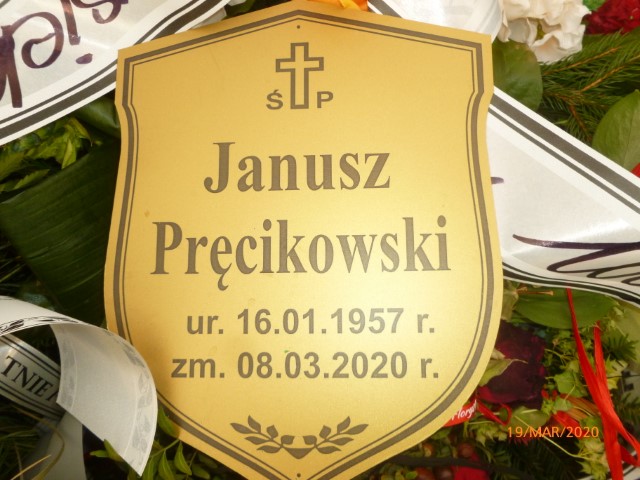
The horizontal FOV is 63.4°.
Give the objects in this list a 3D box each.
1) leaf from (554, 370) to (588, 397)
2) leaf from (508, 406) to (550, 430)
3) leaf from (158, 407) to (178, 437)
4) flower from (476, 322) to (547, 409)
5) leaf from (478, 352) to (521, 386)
[{"bbox_3d":[0.187,0.107,0.385,0.025,0.009,0.021,0,67,0],"label":"leaf"},{"bbox_3d":[0.154,0.131,0.380,0.031,0.009,0.019,0,63,0],"label":"leaf"},{"bbox_3d":[-0.101,0.121,0.345,0.010,0.006,0.022,-31,81,-19],"label":"leaf"},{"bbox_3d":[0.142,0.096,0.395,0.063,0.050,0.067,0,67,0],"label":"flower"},{"bbox_3d":[0.128,0.093,0.370,0.036,0.010,0.014,-34,71,-14],"label":"leaf"}]

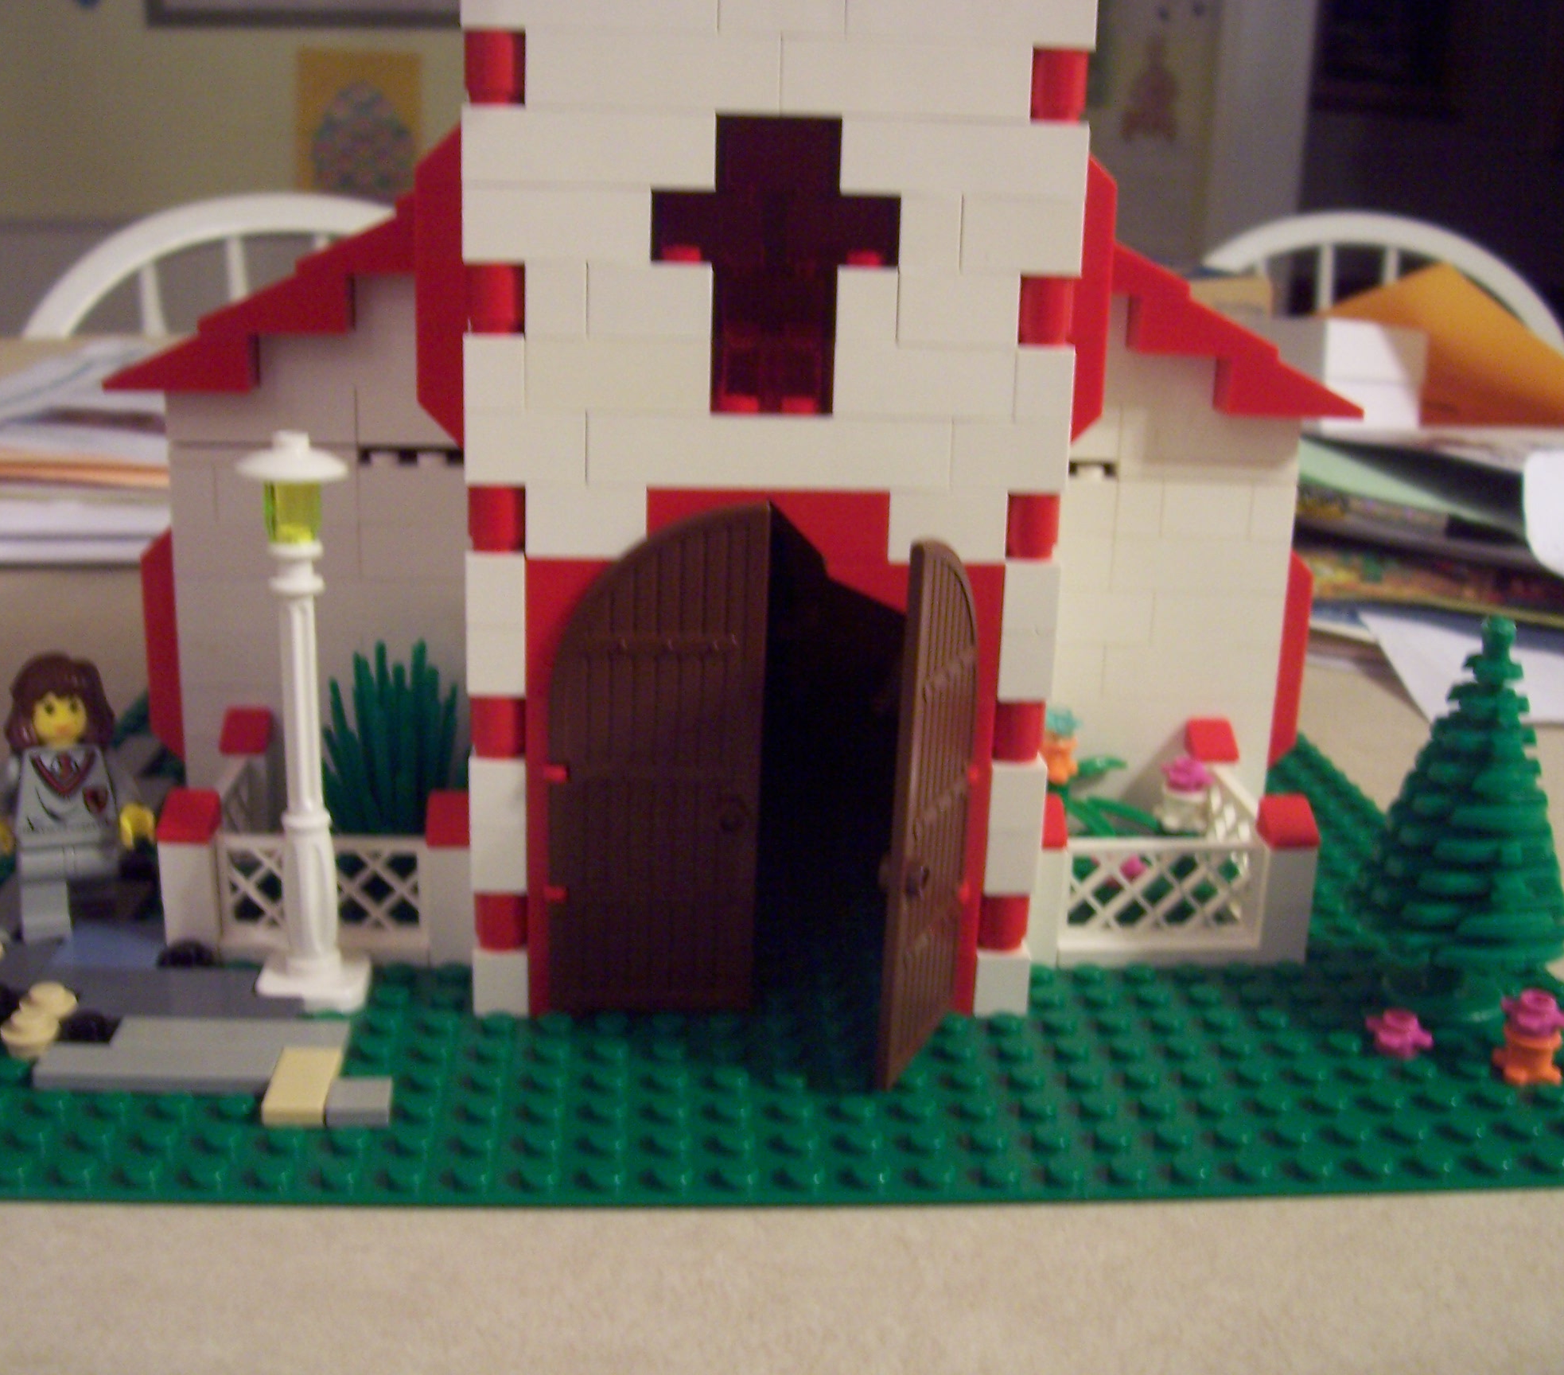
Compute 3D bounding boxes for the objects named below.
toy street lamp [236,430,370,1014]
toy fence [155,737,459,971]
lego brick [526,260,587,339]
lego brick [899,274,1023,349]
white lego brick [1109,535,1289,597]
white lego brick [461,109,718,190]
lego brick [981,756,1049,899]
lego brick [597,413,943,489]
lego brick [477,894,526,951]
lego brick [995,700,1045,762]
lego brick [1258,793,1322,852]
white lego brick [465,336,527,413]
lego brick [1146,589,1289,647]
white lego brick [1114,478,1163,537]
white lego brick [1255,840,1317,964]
[{"bbox_3d":[-0.067,0.005,0.253,0.016,0.083,0.016,1,17,-4],"label":"toy street lamp"},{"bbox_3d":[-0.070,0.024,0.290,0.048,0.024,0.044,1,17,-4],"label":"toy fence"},{"bbox_3d":[-0.029,-0.051,0.234,0.008,0.010,0.008,1,16,-4],"label":"lego brick"},{"bbox_3d":[0.023,-0.050,0.238,0.016,0.010,0.008,1,15,-4],"label":"lego brick"},{"bbox_3d":[0.073,-0.022,0.318,0.032,0.010,0.008,1,17,-4],"label":"white lego brick"},{"bbox_3d":[-0.025,-0.069,0.230,0.032,0.010,0.008,1,17,-4],"label":"white lego brick"},{"bbox_3d":[0.033,0.019,0.258,0.008,0.019,0.008,1,16,-4],"label":"lego brick"},{"bbox_3d":[-0.002,-0.032,0.241,0.048,0.010,0.008,1,16,-4],"label":"lego brick"},{"bbox_3d":[-0.040,0.032,0.257,0.008,0.010,0.008,1,16,-4],"label":"lego brick"},{"bbox_3d":[0.033,0.005,0.256,0.008,0.010,0.008,1,17,-4],"label":"lego brick"},{"bbox_3d":[0.078,0.021,0.278,0.008,0.006,0.008,1,15,-4],"label":"lego brick"},{"bbox_3d":[-0.037,-0.041,0.233,0.008,0.010,0.008,1,17,-4],"label":"white lego brick"},{"bbox_3d":[0.076,-0.012,0.319,0.024,0.010,0.008,1,15,-4],"label":"lego brick"},{"bbox_3d":[0.061,-0.031,0.312,0.008,0.010,0.008,1,16,-4],"label":"white lego brick"},{"bbox_3d":[0.079,0.033,0.285,0.008,0.019,0.008,1,17,-4],"label":"white lego brick"}]

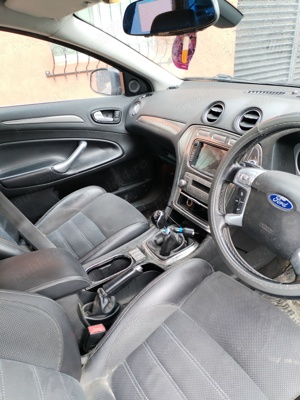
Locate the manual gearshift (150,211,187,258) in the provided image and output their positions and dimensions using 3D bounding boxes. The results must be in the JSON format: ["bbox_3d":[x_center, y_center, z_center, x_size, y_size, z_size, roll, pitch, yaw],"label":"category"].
[{"bbox_3d":[0.057,0.087,1.014,0.125,0.160,0.105,-21,31,-27],"label":"manual gearshift"}]

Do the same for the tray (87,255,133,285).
[{"bbox_3d":[-0.126,0.246,0.972,0.165,0.060,0.085,-21,31,-27],"label":"tray"}]

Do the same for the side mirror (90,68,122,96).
[{"bbox_3d":[-0.246,-0.667,1.661,0.100,0.145,0.205,-26,34,-34],"label":"side mirror"}]

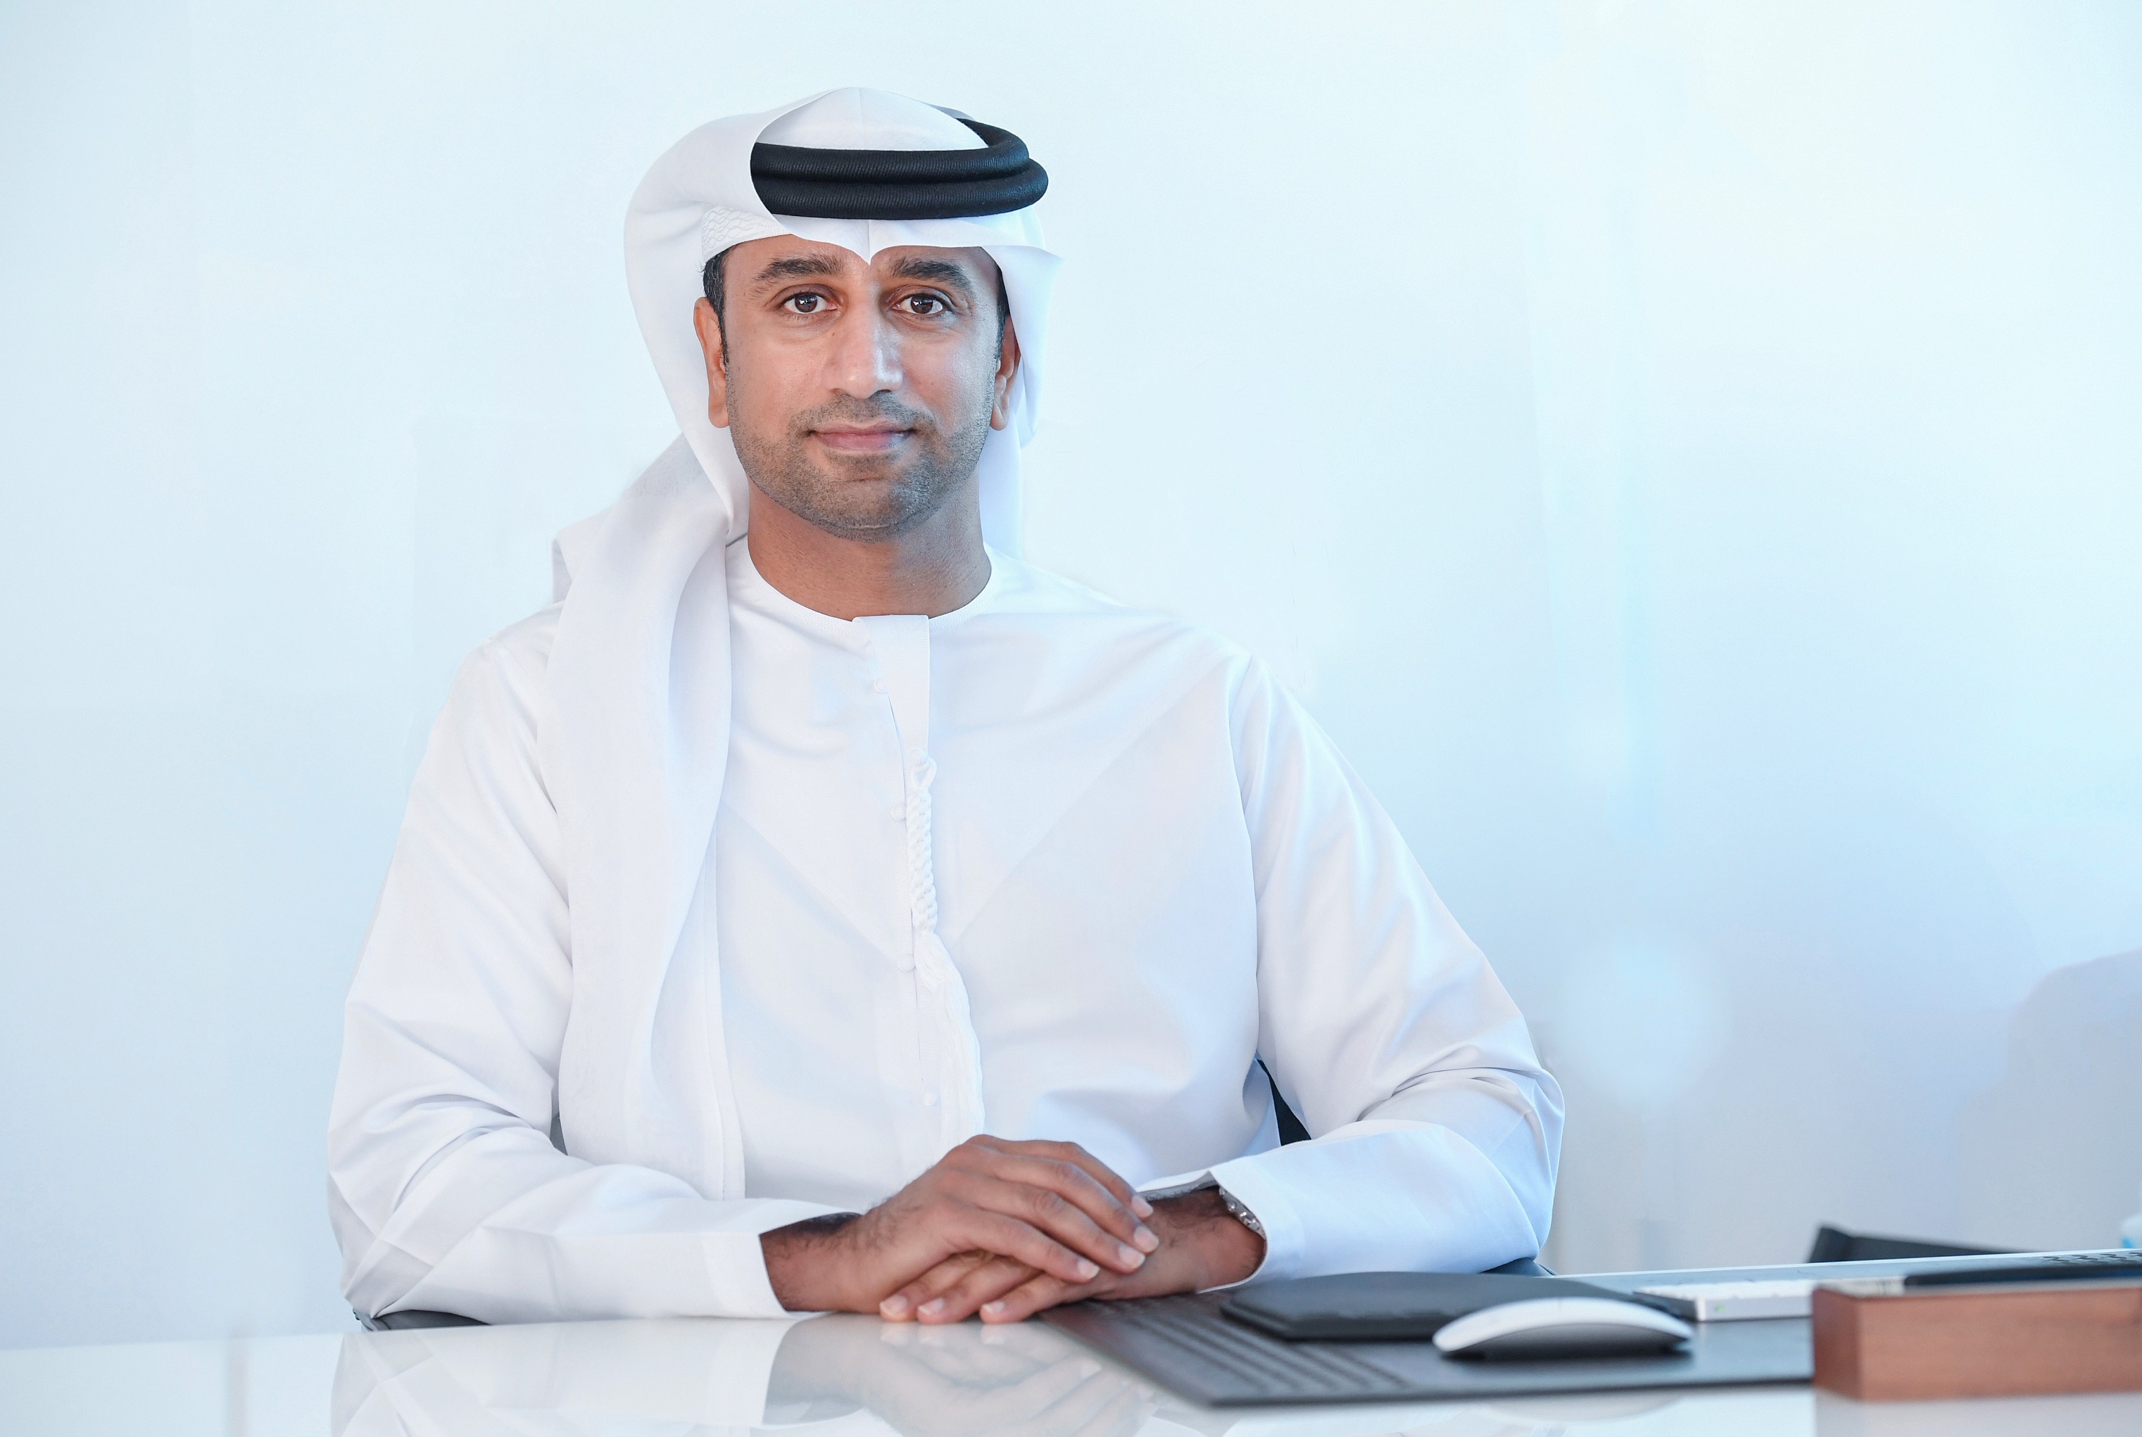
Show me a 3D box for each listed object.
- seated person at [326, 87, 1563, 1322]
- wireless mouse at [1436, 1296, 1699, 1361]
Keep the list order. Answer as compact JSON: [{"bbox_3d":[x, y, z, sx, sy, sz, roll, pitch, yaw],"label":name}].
[{"bbox_3d":[-0.050,0.345,2.950,0.600,1.320,0.720,-1,2,-14],"label":"seated person"},{"bbox_3d":[0.213,0.265,2.650,0.114,0.022,0.057,-1,3,-17],"label":"wireless mouse"}]

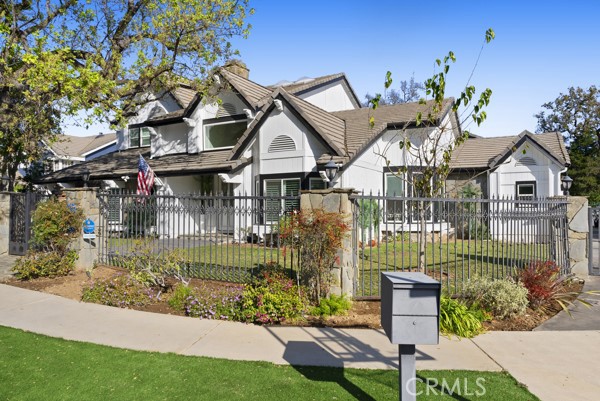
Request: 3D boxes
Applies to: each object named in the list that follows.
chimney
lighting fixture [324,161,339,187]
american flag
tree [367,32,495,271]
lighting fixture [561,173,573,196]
[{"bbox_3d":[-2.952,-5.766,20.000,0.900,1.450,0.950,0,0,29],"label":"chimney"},{"bbox_3d":[0.545,-0.443,7.500,0.245,0.490,0.245,0,0,12],"label":"lighting fixture"},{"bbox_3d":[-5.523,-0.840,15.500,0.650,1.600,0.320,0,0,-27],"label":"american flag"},{"bbox_3d":[2.942,-1.119,9.700,2.750,5.450,2.500,0,0,0],"label":"tree"},{"bbox_3d":[6.208,-0.342,10.100,0.260,0.480,0.260,0,0,23],"label":"lighting fixture"}]

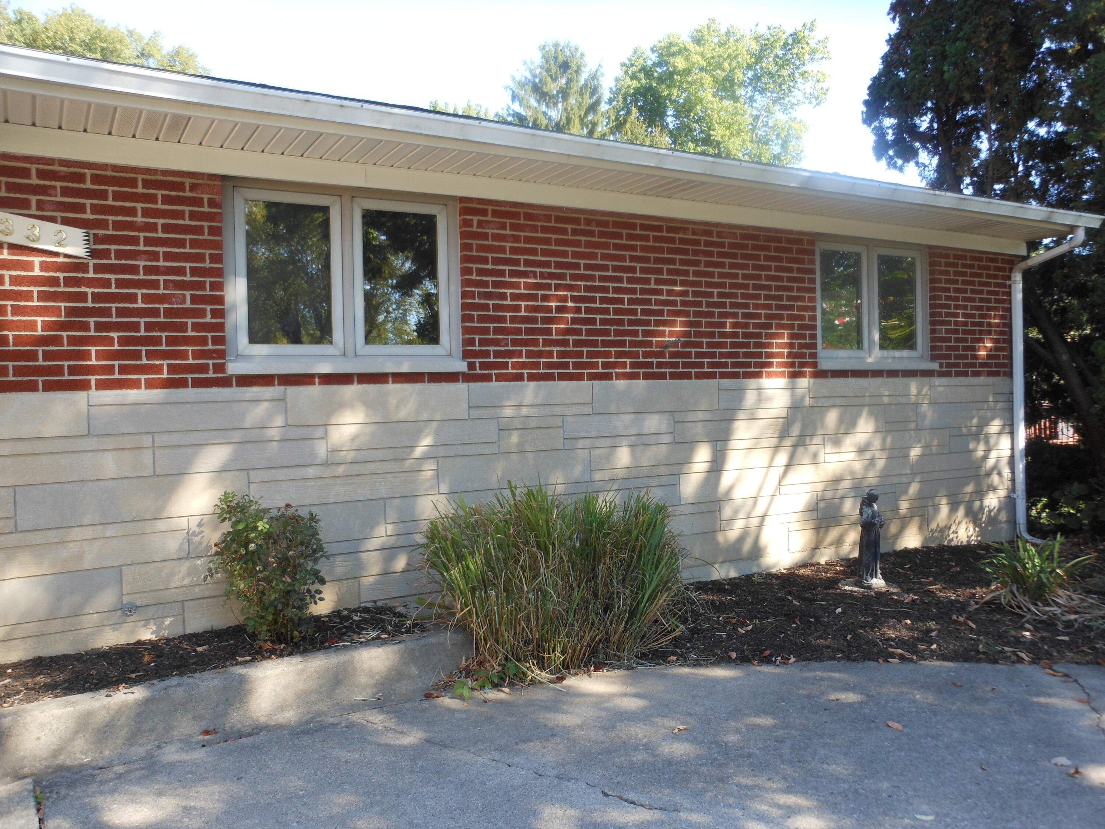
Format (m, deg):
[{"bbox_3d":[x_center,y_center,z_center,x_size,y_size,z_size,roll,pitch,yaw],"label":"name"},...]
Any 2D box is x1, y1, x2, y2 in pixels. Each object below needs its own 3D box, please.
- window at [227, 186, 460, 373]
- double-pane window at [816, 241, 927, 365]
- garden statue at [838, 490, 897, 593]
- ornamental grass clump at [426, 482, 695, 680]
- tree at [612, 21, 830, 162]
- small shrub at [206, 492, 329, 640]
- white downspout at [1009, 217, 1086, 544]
[{"bbox_3d":[-1.101,-0.729,4.904,1.336,1.003,0.110,-2,2,-30],"label":"window"},{"bbox_3d":[2.573,-0.852,7.058,1.336,1.003,0.110,-2,2,-30],"label":"double-pane window"},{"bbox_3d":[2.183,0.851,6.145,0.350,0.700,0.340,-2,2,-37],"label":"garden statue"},{"bbox_3d":[0.001,0.858,4.917,1.430,0.960,0.950,-2,2,-30],"label":"ornamental grass clump"},{"bbox_3d":[5.274,-5.939,28.113,7.600,12.922,7.400,-1,2,11],"label":"tree"},{"bbox_3d":[-1.405,0.739,4.391,0.600,0.740,0.550,-2,2,-30],"label":"small shrub"},{"bbox_3d":[4.216,-0.222,7.607,0.100,2.657,0.620,-2,2,-30],"label":"white downspout"}]

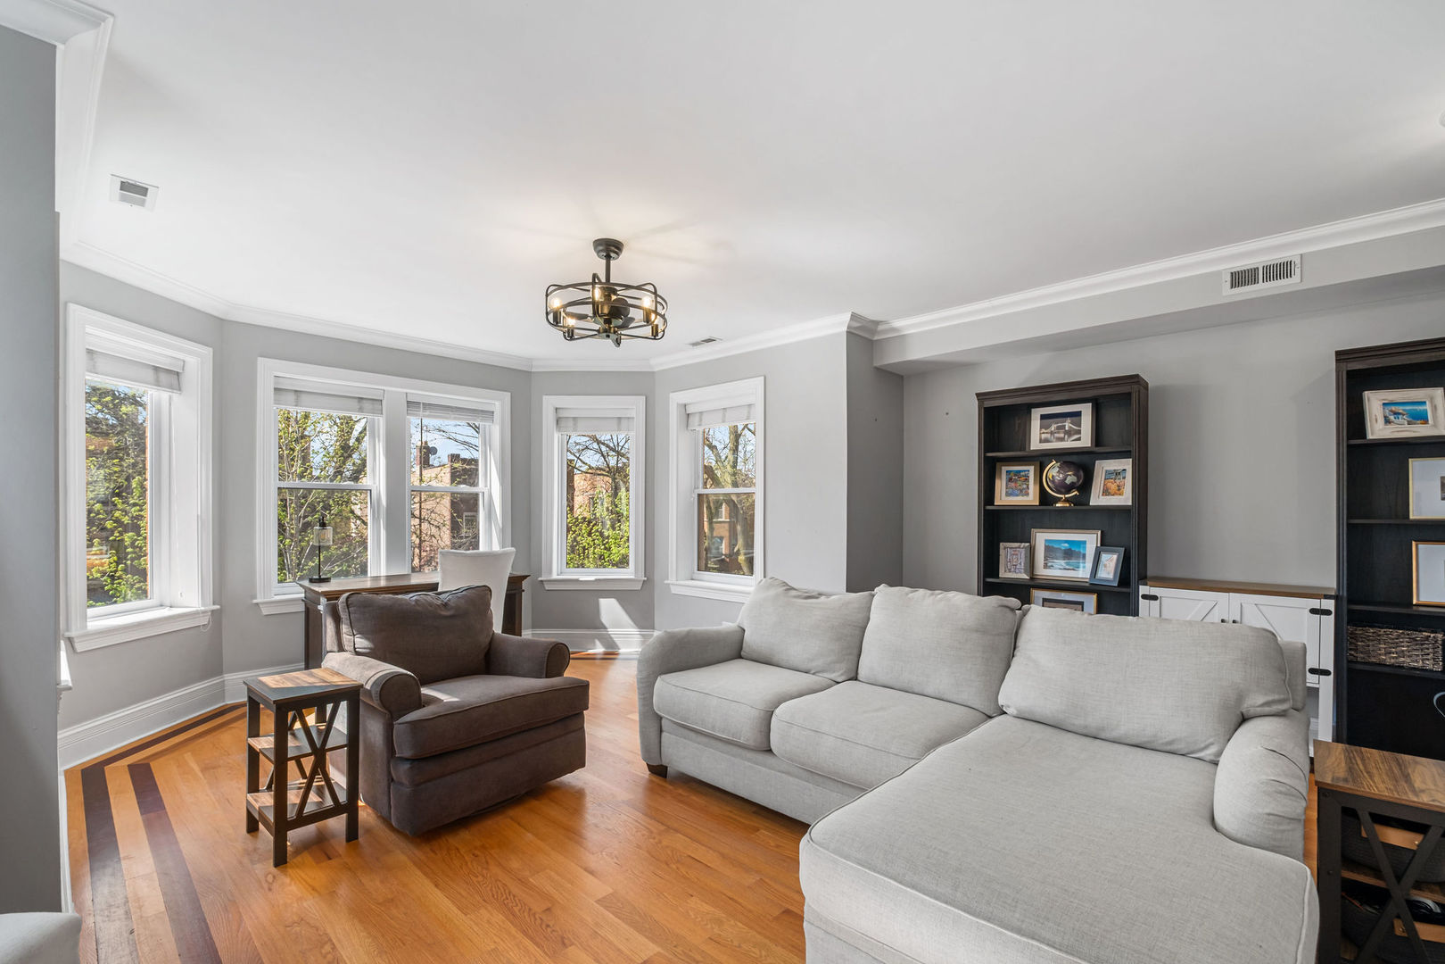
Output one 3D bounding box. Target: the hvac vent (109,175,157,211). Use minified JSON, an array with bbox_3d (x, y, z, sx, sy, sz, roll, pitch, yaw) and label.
[{"bbox_3d":[-2.516,-1.216,2.744,0.324,0.025,0.146,-1,-2,44],"label":"hvac vent"}]

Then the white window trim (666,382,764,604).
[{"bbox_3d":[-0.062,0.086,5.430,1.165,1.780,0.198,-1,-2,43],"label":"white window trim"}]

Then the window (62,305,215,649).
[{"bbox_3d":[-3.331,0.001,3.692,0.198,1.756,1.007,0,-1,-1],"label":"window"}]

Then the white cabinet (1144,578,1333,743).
[{"bbox_3d":[2.842,1.007,3.570,0.818,0.875,0.366,-1,-2,43],"label":"white cabinet"}]

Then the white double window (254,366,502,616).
[{"bbox_3d":[-2.559,0.057,5.082,0.198,1.750,1.922,-1,-2,43],"label":"white double window"}]

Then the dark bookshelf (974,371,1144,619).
[{"bbox_3d":[2.194,0.433,4.172,0.940,2.070,0.385,-1,-2,43],"label":"dark bookshelf"}]

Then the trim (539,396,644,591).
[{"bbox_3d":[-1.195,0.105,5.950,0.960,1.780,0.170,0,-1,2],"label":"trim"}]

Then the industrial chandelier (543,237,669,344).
[{"bbox_3d":[-0.579,-0.979,3.268,0.624,0.453,0.624,0,-1,0],"label":"industrial chandelier"}]

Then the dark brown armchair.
[{"bbox_3d":[-1.270,0.974,3.060,0.941,0.902,0.912,-1,-2,41],"label":"dark brown armchair"}]

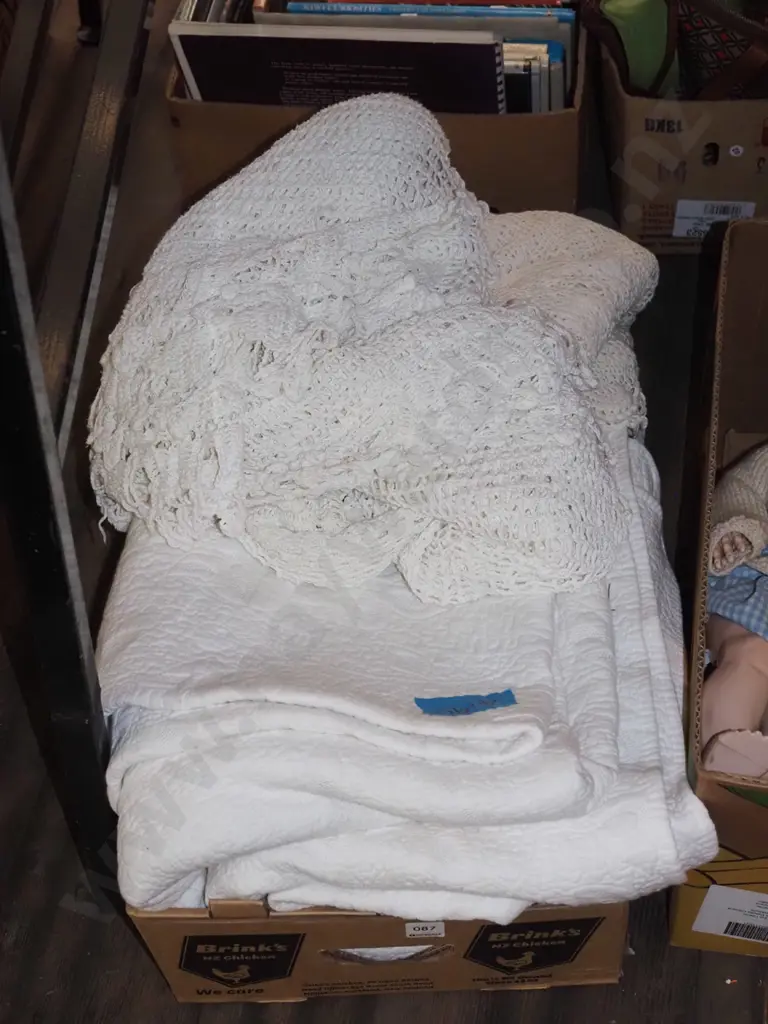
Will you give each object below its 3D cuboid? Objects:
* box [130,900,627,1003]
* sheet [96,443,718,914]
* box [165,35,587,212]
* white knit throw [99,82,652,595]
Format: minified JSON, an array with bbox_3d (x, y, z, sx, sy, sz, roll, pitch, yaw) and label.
[{"bbox_3d":[0.003,0.124,1.082,0.299,0.122,0.420,-3,48,3],"label":"box"},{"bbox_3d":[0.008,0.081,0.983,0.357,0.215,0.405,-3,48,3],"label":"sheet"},{"bbox_3d":[0.022,-0.459,1.600,0.400,0.210,0.360,4,51,9],"label":"box"},{"bbox_3d":[-0.003,-0.098,0.946,0.372,0.200,0.330,-3,48,3],"label":"white knit throw"}]

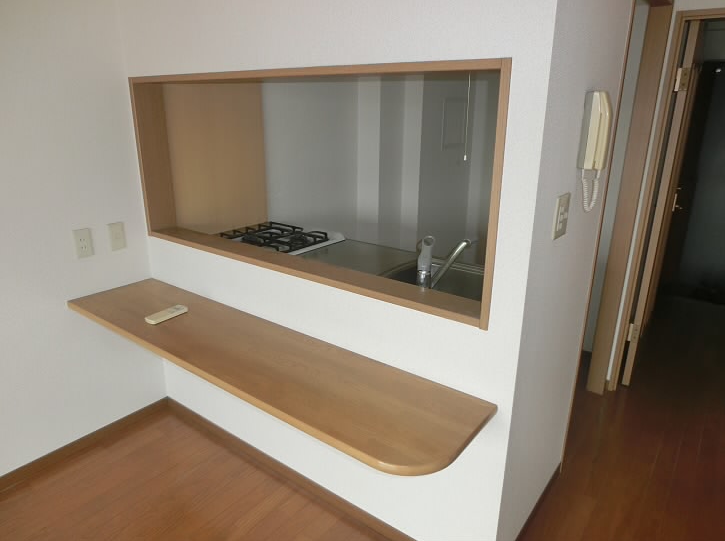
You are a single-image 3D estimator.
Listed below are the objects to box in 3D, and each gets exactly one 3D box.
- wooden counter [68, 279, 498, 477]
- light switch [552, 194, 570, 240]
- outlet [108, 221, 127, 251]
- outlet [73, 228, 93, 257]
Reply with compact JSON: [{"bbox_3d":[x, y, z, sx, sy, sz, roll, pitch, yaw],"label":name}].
[{"bbox_3d":[-0.432,0.268,1.757,1.745,0.030,0.389,14,22,35],"label":"wooden counter"},{"bbox_3d":[0.562,-0.150,1.405,0.010,0.120,0.116,14,22,35],"label":"light switch"},{"bbox_3d":[-1.081,-0.148,2.222,0.010,0.120,0.070,14,22,35],"label":"outlet"},{"bbox_3d":[-1.168,-0.113,2.114,0.010,0.120,0.070,14,22,35],"label":"outlet"}]

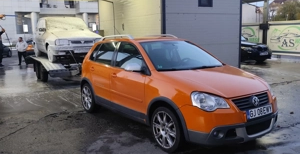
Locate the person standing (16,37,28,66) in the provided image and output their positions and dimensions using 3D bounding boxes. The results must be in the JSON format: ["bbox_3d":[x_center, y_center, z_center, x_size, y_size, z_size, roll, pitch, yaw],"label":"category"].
[{"bbox_3d":[-7.867,-1.575,16.350,0.620,1.730,0.380,-1,8,6],"label":"person standing"}]

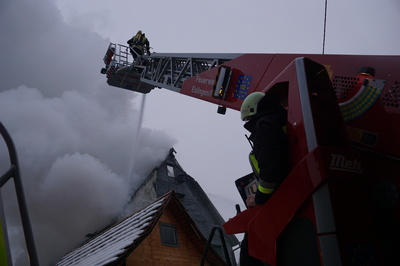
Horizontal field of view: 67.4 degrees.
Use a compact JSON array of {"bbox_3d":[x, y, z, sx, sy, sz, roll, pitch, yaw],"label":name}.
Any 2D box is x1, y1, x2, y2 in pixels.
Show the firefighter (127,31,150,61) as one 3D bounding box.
[{"bbox_3d":[-2.373,-3.244,11.600,0.800,1.750,0.550,3,-23,-18],"label":"firefighter"}]

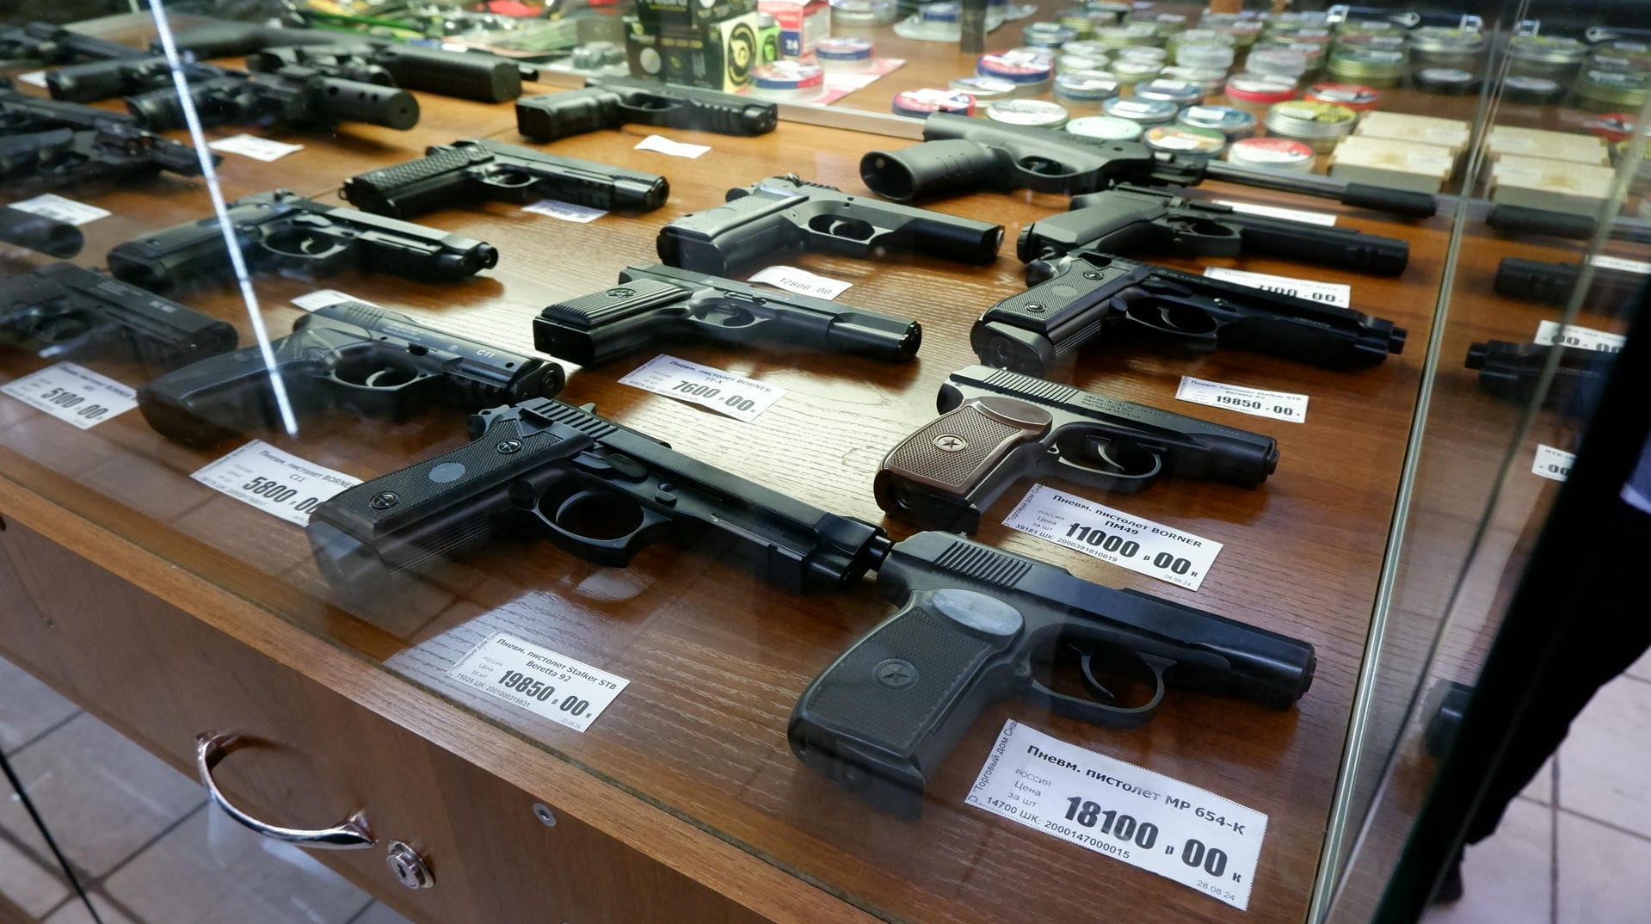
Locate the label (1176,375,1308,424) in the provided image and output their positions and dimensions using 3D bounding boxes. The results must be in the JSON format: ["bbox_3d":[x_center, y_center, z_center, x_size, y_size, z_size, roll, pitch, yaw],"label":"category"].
[{"bbox_3d":[0.215,-0.033,0.521,0.063,0.003,0.027,13,38,20],"label":"label"}]

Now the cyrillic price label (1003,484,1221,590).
[{"bbox_3d":[0.124,0.031,0.431,0.085,0.003,0.036,19,39,27],"label":"cyrillic price label"}]

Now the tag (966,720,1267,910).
[{"bbox_3d":[0.097,0.114,0.332,0.087,0.002,0.038,16,39,22],"label":"tag"}]

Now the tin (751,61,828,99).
[{"bbox_3d":[-0.038,-0.393,1.038,0.076,0.020,0.076,-1,34,1],"label":"tin"}]

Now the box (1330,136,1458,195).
[{"bbox_3d":[0.427,-0.224,0.760,0.078,0.014,0.075,13,38,18],"label":"box"}]

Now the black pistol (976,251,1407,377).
[{"bbox_3d":[0.204,-0.074,0.564,0.213,0.037,0.139,18,40,24],"label":"black pistol"}]

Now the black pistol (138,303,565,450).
[{"bbox_3d":[-0.246,-0.041,0.521,0.184,0.034,0.124,17,39,23],"label":"black pistol"}]

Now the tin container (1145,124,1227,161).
[{"bbox_3d":[0.283,-0.248,0.795,0.061,0.014,0.061,0,36,0],"label":"tin container"}]

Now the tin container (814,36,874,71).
[{"bbox_3d":[0.021,-0.427,1.060,0.063,0.020,0.063,-1,35,1],"label":"tin container"}]

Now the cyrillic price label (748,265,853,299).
[{"bbox_3d":[-0.015,-0.115,0.647,0.062,0.006,0.027,17,38,24],"label":"cyrillic price label"}]

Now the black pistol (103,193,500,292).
[{"bbox_3d":[-0.336,-0.140,0.658,0.225,0.037,0.137,15,38,20],"label":"black pistol"}]

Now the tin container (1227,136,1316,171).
[{"bbox_3d":[0.352,-0.237,0.796,0.059,0.021,0.059,13,37,20],"label":"tin container"}]

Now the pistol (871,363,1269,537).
[{"bbox_3d":[0.112,0.007,0.442,0.162,0.031,0.125,13,34,20],"label":"pistol"}]

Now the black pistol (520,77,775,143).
[{"bbox_3d":[-0.166,-0.316,0.906,0.212,0.033,0.138,17,39,22],"label":"black pistol"}]

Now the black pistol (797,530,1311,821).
[{"bbox_3d":[0.082,0.080,0.352,0.165,0.033,0.128,15,38,20],"label":"black pistol"}]

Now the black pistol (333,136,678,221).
[{"bbox_3d":[-0.240,-0.205,0.764,0.213,0.035,0.137,14,35,17],"label":"black pistol"}]

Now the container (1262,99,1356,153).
[{"bbox_3d":[0.416,-0.287,0.864,0.066,0.026,0.066,14,37,21],"label":"container"}]

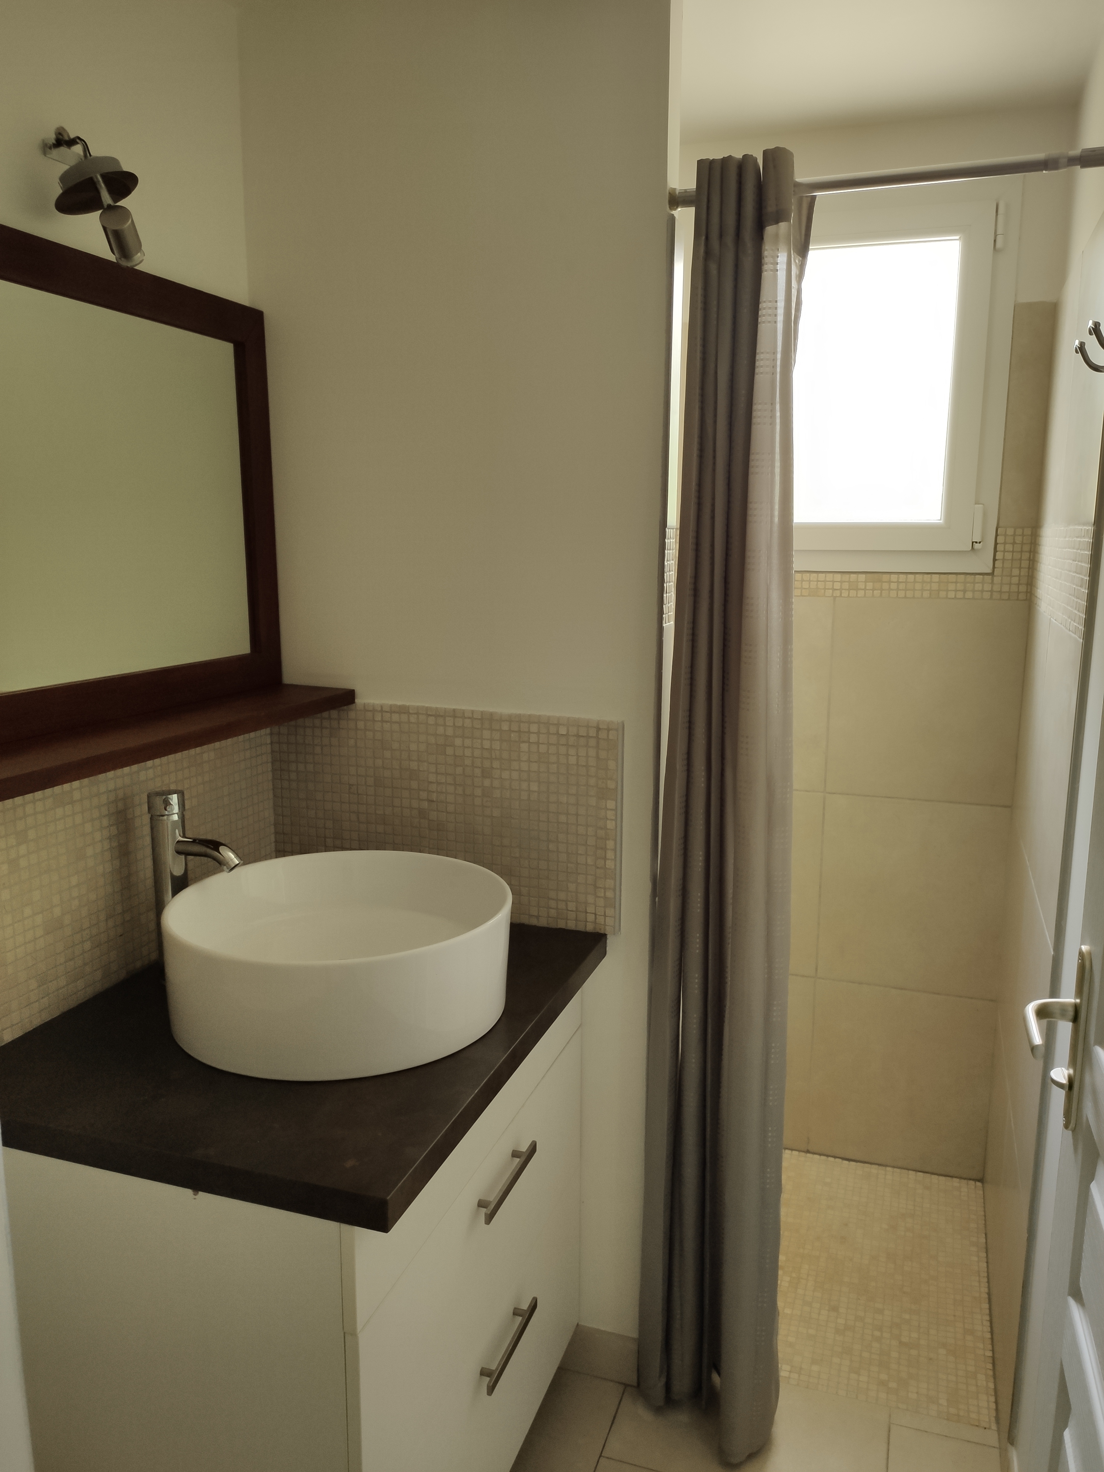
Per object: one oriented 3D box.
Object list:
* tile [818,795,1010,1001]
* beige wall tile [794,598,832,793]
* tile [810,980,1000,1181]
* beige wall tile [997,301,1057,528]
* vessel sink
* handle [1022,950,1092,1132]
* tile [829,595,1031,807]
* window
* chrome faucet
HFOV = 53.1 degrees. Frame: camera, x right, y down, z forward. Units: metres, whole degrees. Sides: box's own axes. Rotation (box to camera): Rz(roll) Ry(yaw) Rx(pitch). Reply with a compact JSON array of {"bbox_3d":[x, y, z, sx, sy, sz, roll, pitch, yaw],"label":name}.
[{"bbox_3d":[0.822,0.365,2.539,0.402,0.454,0.010,4,11,19],"label":"tile"},{"bbox_3d":[0.417,-0.104,2.596,0.447,0.447,0.010,4,11,19],"label":"beige wall tile"},{"bbox_3d":[0.821,0.809,2.619,0.402,0.446,0.010,4,11,19],"label":"tile"},{"bbox_3d":[0.984,-0.664,2.297,0.080,0.451,0.010,4,11,19],"label":"beige wall tile"},{"bbox_3d":[-0.294,0.303,1.554,0.470,0.154,0.470,0,10,0],"label":"vessel sink"},{"bbox_3d":[0.542,0.333,1.191,0.062,0.200,0.140,3,11,17],"label":"handle"},{"bbox_3d":[0.824,-0.078,2.458,0.409,0.447,0.010,4,11,19],"label":"tile"},{"bbox_3d":[0.657,-0.759,2.410,0.618,0.794,0.070,4,11,19],"label":"window"},{"bbox_3d":[-0.514,0.225,1.613,0.152,0.284,0.052,4,11,19],"label":"chrome faucet"}]

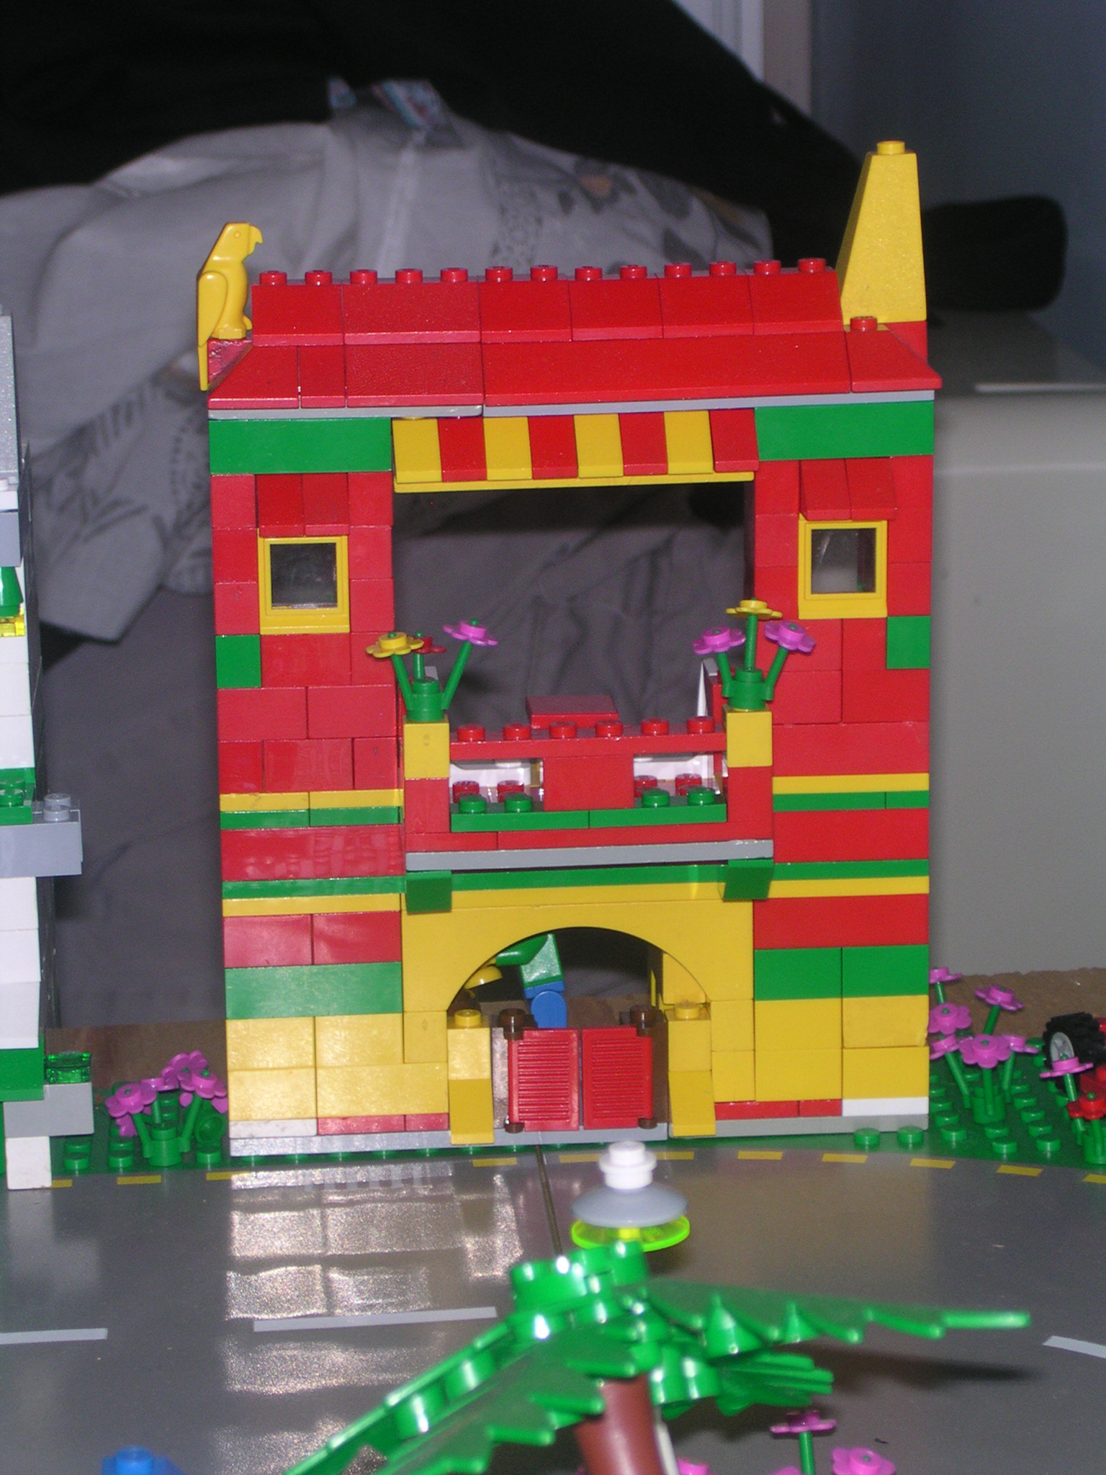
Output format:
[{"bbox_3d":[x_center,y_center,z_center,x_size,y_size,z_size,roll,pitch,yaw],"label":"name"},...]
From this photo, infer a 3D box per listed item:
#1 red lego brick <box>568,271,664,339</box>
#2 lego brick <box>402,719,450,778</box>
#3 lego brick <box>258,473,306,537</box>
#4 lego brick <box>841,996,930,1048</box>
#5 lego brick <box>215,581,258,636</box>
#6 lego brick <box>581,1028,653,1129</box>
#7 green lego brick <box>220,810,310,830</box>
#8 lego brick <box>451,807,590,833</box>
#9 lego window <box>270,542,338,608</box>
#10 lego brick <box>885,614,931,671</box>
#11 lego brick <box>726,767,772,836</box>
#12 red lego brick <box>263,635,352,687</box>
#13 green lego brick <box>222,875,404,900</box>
[{"bbox_3d":[0.011,-0.077,0.838,0.016,0.011,0.016,-2,13,-5],"label":"red lego brick"},{"bbox_3d":[-0.022,0.001,0.825,0.008,0.010,0.008,-2,12,-5],"label":"lego brick"},{"bbox_3d":[-0.048,-0.042,0.833,0.008,0.010,0.016,-2,12,-5],"label":"lego brick"},{"bbox_3d":[0.060,0.051,0.866,0.016,0.010,0.008,-2,12,-5],"label":"lego brick"},{"bbox_3d":[-0.056,-0.024,0.840,0.008,0.010,0.009,-2,12,-5],"label":"lego brick"},{"bbox_3d":[0.012,0.062,0.857,0.013,0.019,0.003,-2,12,-5],"label":"lego brick"},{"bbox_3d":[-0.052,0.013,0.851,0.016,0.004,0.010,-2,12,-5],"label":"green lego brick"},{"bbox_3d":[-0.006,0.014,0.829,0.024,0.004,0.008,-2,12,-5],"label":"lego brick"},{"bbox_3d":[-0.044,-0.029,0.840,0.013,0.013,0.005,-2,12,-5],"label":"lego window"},{"bbox_3d":[0.063,-0.018,0.852,0.008,0.010,0.009,-2,13,-5],"label":"lego brick"},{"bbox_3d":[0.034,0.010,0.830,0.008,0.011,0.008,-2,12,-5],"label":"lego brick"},{"bbox_3d":[-0.044,-0.015,0.845,0.016,0.010,0.011,-2,12,-4],"label":"red lego brick"},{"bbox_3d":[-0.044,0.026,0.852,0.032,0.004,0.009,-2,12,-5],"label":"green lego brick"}]

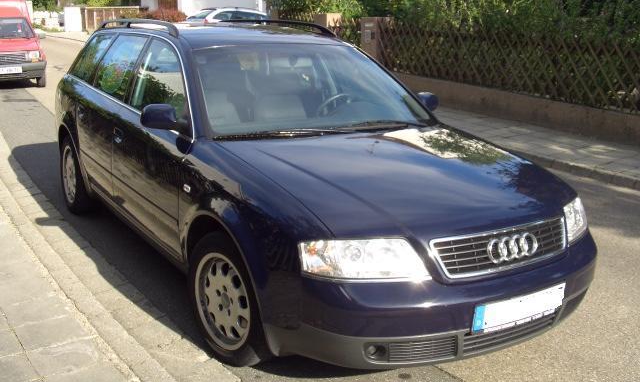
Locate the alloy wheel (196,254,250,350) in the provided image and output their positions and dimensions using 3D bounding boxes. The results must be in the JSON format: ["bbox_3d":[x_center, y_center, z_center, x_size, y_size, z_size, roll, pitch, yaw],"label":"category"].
[{"bbox_3d":[-0.377,0.488,3.215,0.180,0.452,0.452,-10,18,-37],"label":"alloy wheel"}]

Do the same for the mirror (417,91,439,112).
[{"bbox_3d":[0.692,-0.563,4.467,0.220,0.145,0.140,-8,17,-32],"label":"mirror"}]

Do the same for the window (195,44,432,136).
[{"bbox_3d":[-0.093,-0.600,4.035,1.450,0.110,0.866,-8,47,-32],"label":"window"}]

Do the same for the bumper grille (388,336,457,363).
[{"bbox_3d":[0.399,0.610,2.697,0.280,0.085,0.050,-2,15,-14],"label":"bumper grille"}]

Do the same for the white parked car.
[{"bbox_3d":[-3.029,-6.702,28.903,4.400,1.500,1.750,-8,17,-32],"label":"white parked car"}]

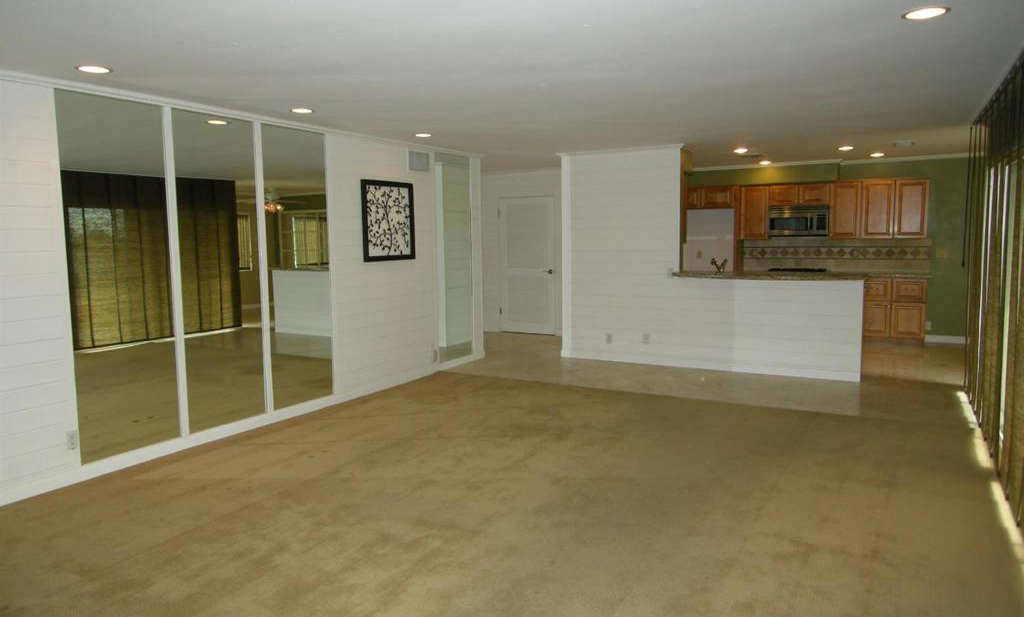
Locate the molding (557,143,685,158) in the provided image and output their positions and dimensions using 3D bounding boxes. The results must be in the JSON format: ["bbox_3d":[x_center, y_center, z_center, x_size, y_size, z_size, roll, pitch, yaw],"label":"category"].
[{"bbox_3d":[1.195,-1.780,8.044,1.519,0.058,0.082,3,7,30],"label":"molding"}]

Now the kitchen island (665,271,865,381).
[{"bbox_3d":[2.734,0.146,7.720,1.990,1.042,0.682,3,7,30],"label":"kitchen island"}]

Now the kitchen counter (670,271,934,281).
[{"bbox_3d":[3.654,-0.398,8.642,2.549,0.165,3.349,3,7,30],"label":"kitchen counter"}]

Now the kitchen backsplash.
[{"bbox_3d":[4.522,-0.739,10.024,2.430,0.483,0.037,3,7,30],"label":"kitchen backsplash"}]

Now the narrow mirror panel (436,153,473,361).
[{"bbox_3d":[-0.633,-0.566,8.000,0.037,2.292,0.680,3,7,29],"label":"narrow mirror panel"}]

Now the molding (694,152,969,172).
[{"bbox_3d":[4.279,-1.992,9.776,3.468,0.061,0.385,3,7,30],"label":"molding"}]

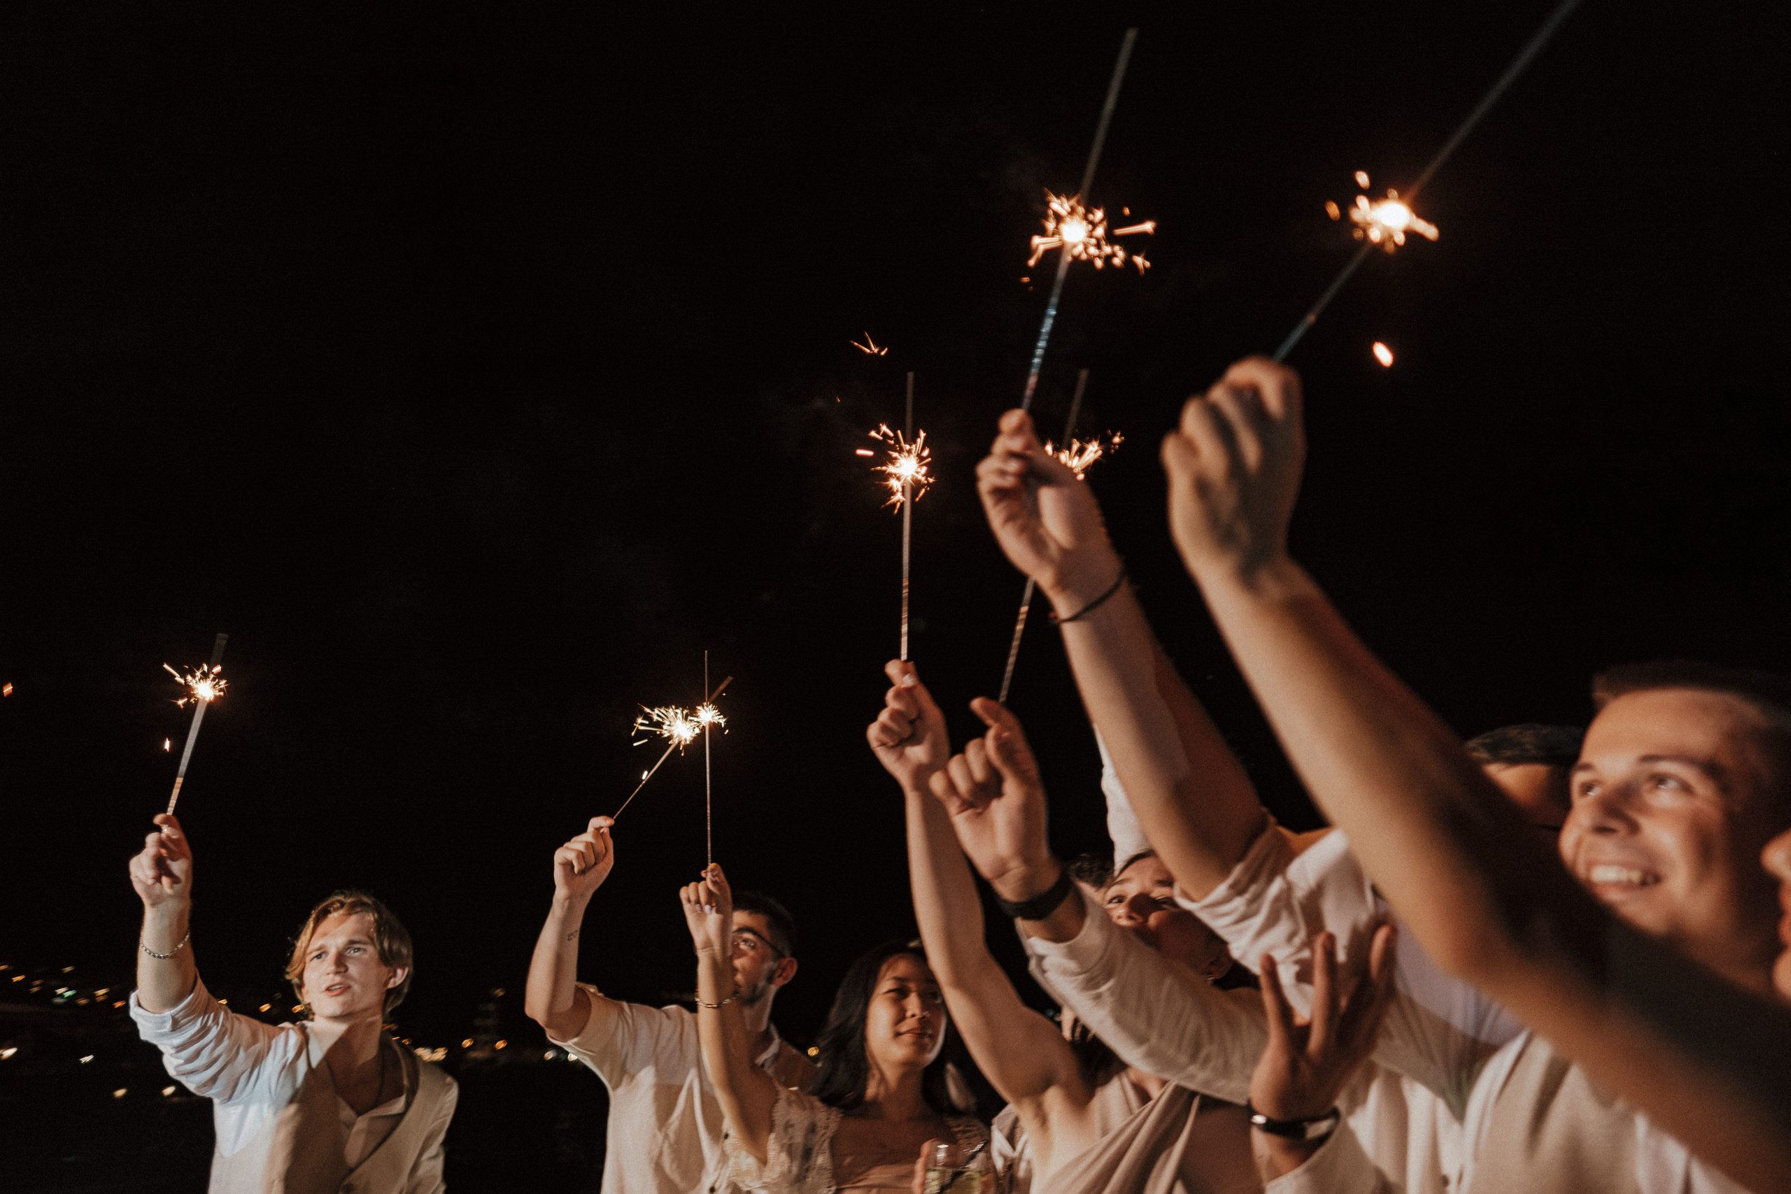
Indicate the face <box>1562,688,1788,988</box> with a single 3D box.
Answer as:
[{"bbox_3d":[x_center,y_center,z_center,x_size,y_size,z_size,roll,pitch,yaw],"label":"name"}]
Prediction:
[{"bbox_3d":[0.583,0.176,0.915,0.165,0.215,0.160,25,-23,-24],"label":"face"}]

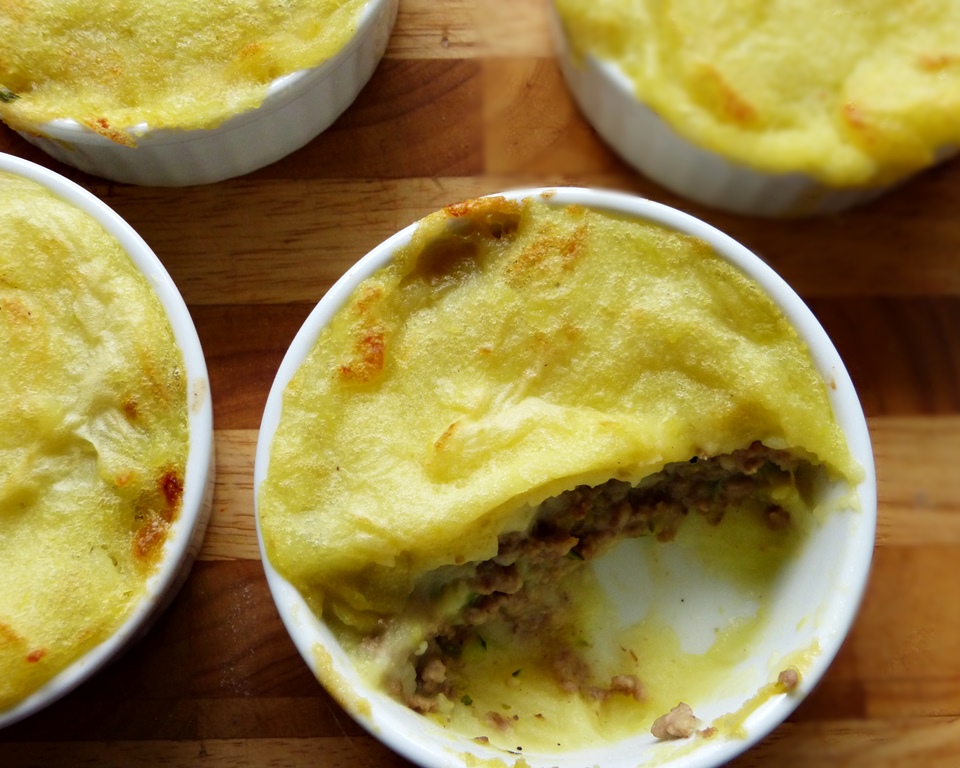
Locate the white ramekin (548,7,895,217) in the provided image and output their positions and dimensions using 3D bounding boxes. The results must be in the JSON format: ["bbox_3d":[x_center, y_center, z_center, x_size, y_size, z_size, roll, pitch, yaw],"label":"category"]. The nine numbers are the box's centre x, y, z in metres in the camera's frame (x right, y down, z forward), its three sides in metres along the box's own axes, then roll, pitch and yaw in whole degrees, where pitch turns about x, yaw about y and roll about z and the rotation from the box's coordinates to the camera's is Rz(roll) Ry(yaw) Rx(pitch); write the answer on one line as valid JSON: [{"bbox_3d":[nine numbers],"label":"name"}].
[{"bbox_3d":[0.066,-0.090,0.288,0.111,0.035,0.111,0,76,-1],"label":"white ramekin"}]

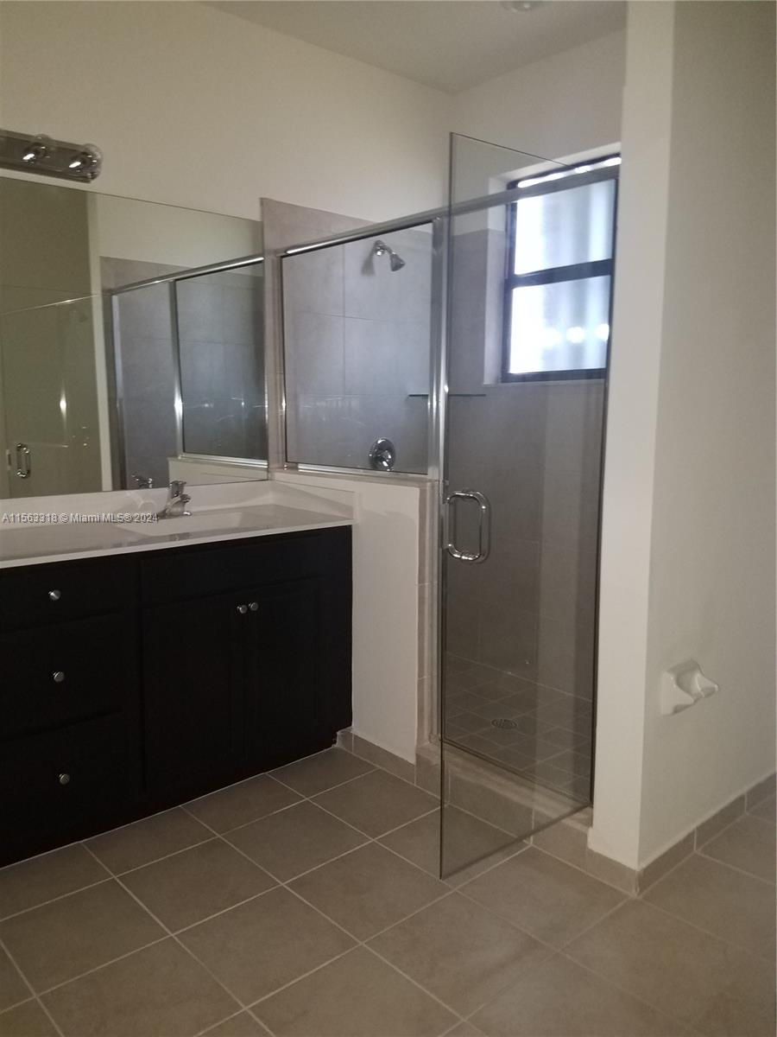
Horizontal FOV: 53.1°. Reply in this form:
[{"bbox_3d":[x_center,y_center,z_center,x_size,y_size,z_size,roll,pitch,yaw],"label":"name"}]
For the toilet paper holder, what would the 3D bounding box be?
[{"bbox_3d":[0.799,0.459,2.055,0.160,0.120,0.095,-7,10,-42],"label":"toilet paper holder"}]

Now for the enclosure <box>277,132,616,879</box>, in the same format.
[{"bbox_3d":[-0.124,-0.098,2.487,0.608,1.787,1.526,-7,10,-42],"label":"enclosure"}]

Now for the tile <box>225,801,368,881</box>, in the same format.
[{"bbox_3d":[-0.279,0.973,2.361,0.331,0.010,0.331,-7,10,-42],"label":"tile"}]

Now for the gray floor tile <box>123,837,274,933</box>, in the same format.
[{"bbox_3d":[-0.521,0.997,2.139,0.331,0.010,0.331,-7,10,-42],"label":"gray floor tile"}]

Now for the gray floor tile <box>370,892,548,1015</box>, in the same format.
[{"bbox_3d":[0.172,1.032,1.862,0.331,0.010,0.331,-7,10,-42],"label":"gray floor tile"}]

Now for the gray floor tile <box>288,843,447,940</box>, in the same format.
[{"bbox_3d":[-0.053,1.004,2.112,0.331,0.010,0.331,-7,10,-42],"label":"gray floor tile"}]

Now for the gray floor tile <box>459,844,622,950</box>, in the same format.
[{"bbox_3d":[0.416,1.006,2.085,0.331,0.010,0.331,-7,10,-42],"label":"gray floor tile"}]

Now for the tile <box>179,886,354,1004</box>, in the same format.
[{"bbox_3d":[-0.295,1.027,1.889,0.331,0.010,0.331,-7,10,-42],"label":"tile"}]

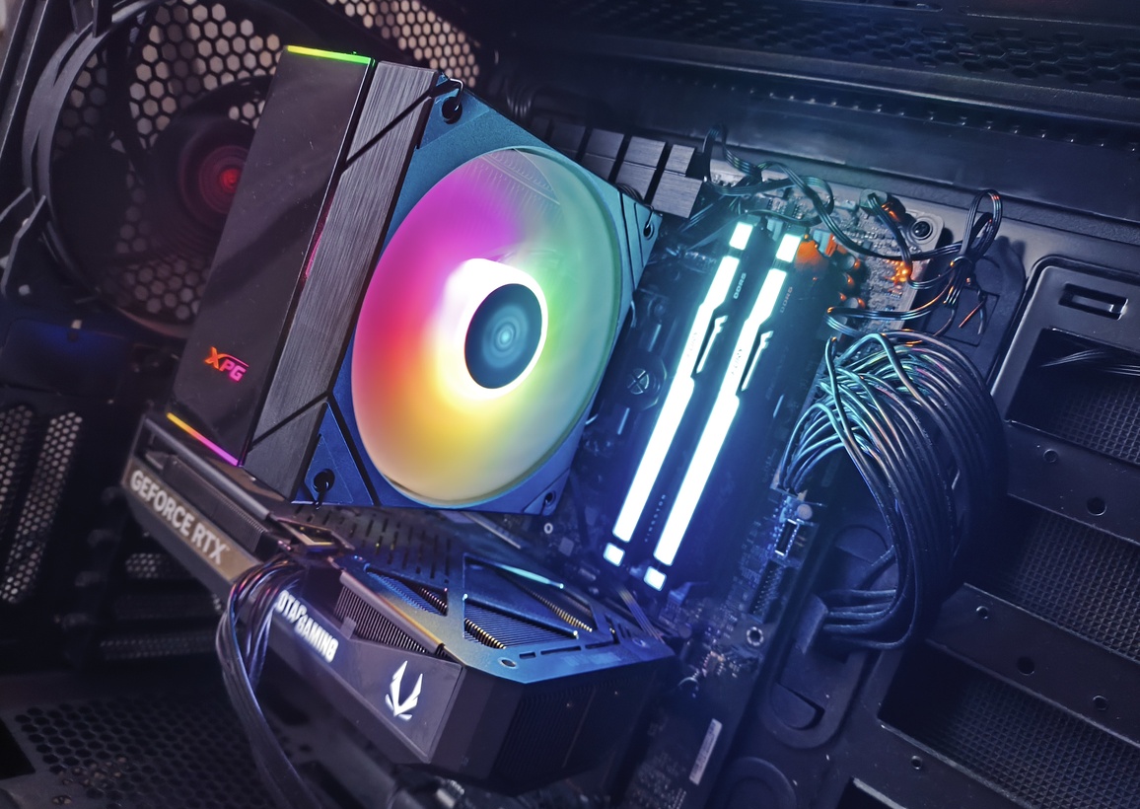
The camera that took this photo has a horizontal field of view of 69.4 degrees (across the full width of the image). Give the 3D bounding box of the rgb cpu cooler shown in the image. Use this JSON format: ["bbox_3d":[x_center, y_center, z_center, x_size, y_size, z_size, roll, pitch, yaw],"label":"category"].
[{"bbox_3d":[-0.039,-0.031,0.289,0.065,0.120,0.145,24,7,35],"label":"rgb cpu cooler"}]

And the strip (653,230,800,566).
[{"bbox_3d":[0.054,0.000,0.278,0.007,0.118,0.008,24,7,35],"label":"strip"}]

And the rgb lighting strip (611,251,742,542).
[{"bbox_3d":[0.038,-0.001,0.289,0.007,0.108,0.008,24,7,35],"label":"rgb lighting strip"}]

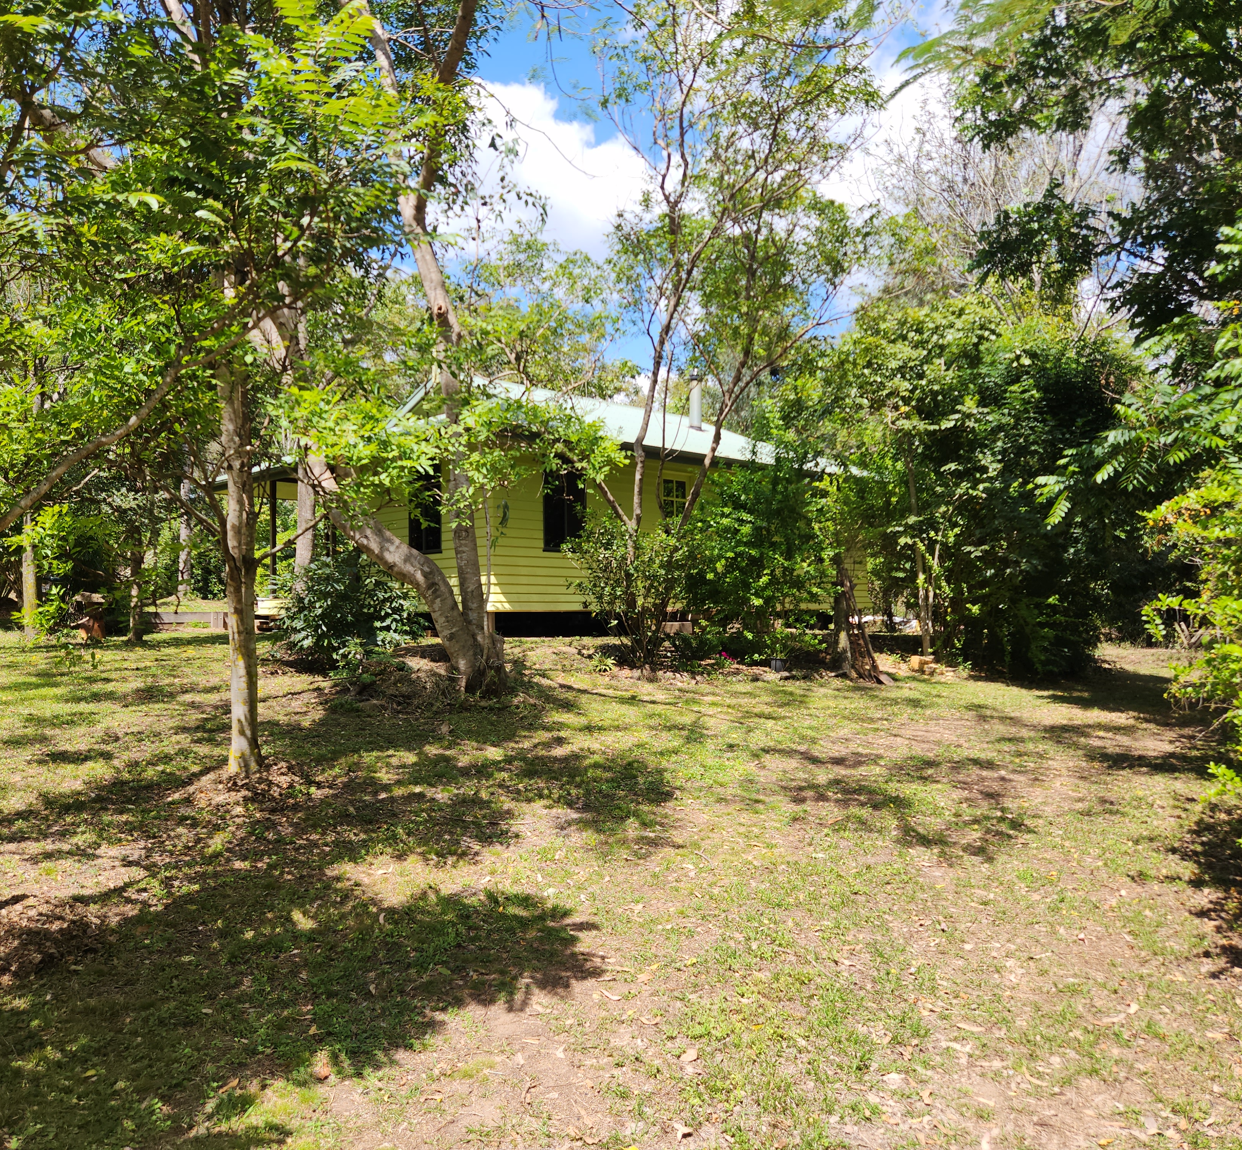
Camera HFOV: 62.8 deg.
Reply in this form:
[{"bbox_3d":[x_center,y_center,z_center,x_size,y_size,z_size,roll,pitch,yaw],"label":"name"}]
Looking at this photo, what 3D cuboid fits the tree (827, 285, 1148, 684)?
[{"bbox_3d":[5.078,-1.177,14.000,3.800,4.971,3.500,-1,-2,20],"label":"tree"}]

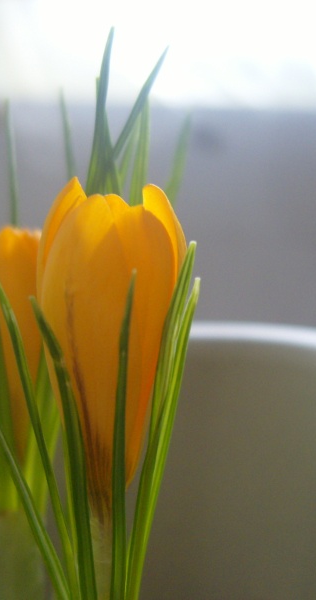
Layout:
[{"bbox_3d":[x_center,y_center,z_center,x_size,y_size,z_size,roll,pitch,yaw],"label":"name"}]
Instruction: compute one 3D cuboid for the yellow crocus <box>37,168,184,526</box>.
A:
[{"bbox_3d":[-0.006,0.007,0.112,0.021,0.047,0.021,1,3,0],"label":"yellow crocus"}]

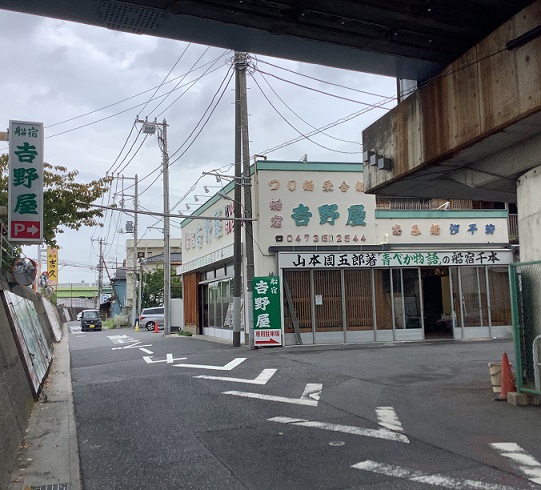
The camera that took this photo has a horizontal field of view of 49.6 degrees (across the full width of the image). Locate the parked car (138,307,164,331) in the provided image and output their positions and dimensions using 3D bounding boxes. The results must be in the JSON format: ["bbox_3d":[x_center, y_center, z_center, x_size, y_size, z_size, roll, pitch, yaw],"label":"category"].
[{"bbox_3d":[-6.717,4.970,39.696,4.650,1.590,1.770,0,-6,-16],"label":"parked car"}]

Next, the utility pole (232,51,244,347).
[{"bbox_3d":[-1.090,-1.794,19.317,0.300,10.200,0.300,0,-6,-15],"label":"utility pole"}]

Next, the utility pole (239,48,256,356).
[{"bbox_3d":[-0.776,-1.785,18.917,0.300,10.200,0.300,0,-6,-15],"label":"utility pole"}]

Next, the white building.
[{"bbox_3d":[2.079,0.907,25.822,9.400,6.040,13.200,0,-6,-12],"label":"white building"}]

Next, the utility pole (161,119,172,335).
[{"bbox_3d":[-5.747,-1.112,32.108,0.340,11.990,0.340,0,-6,-15],"label":"utility pole"}]

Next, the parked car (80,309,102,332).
[{"bbox_3d":[-13.758,5.745,44.866,1.475,1.630,3.395,1,-6,-20],"label":"parked car"}]

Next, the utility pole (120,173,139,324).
[{"bbox_3d":[-10.918,0.340,47.129,0.360,12.410,0.360,0,-6,-15],"label":"utility pole"}]

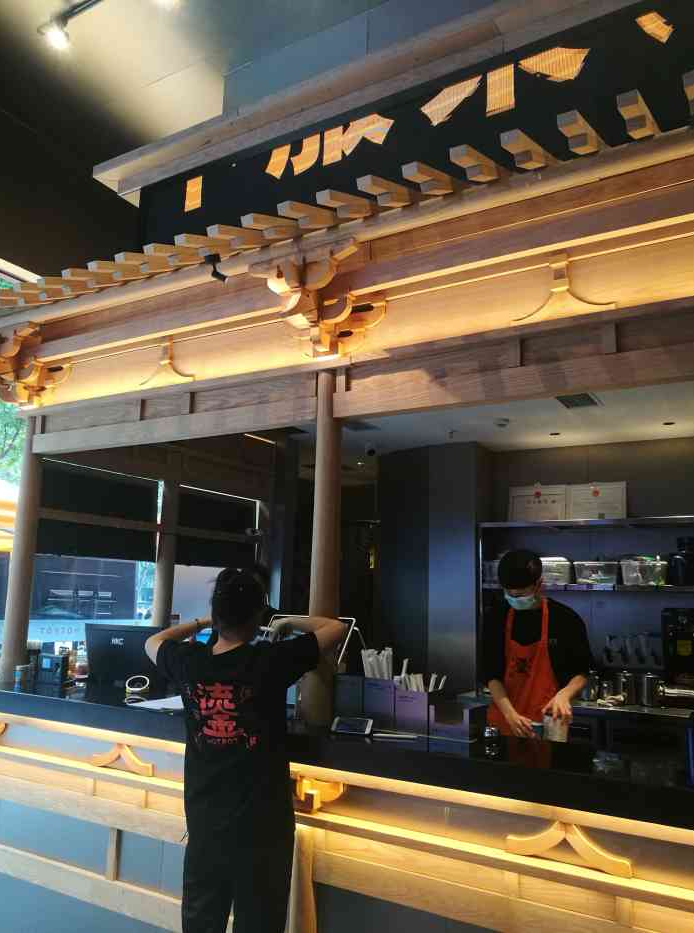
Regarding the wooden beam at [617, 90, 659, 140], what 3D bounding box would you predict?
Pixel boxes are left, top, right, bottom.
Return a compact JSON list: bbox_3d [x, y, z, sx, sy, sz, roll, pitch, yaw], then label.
[{"bbox_3d":[0.930,-1.099,2.320,0.056,0.066,0.394,-5,7,31],"label":"wooden beam"}]

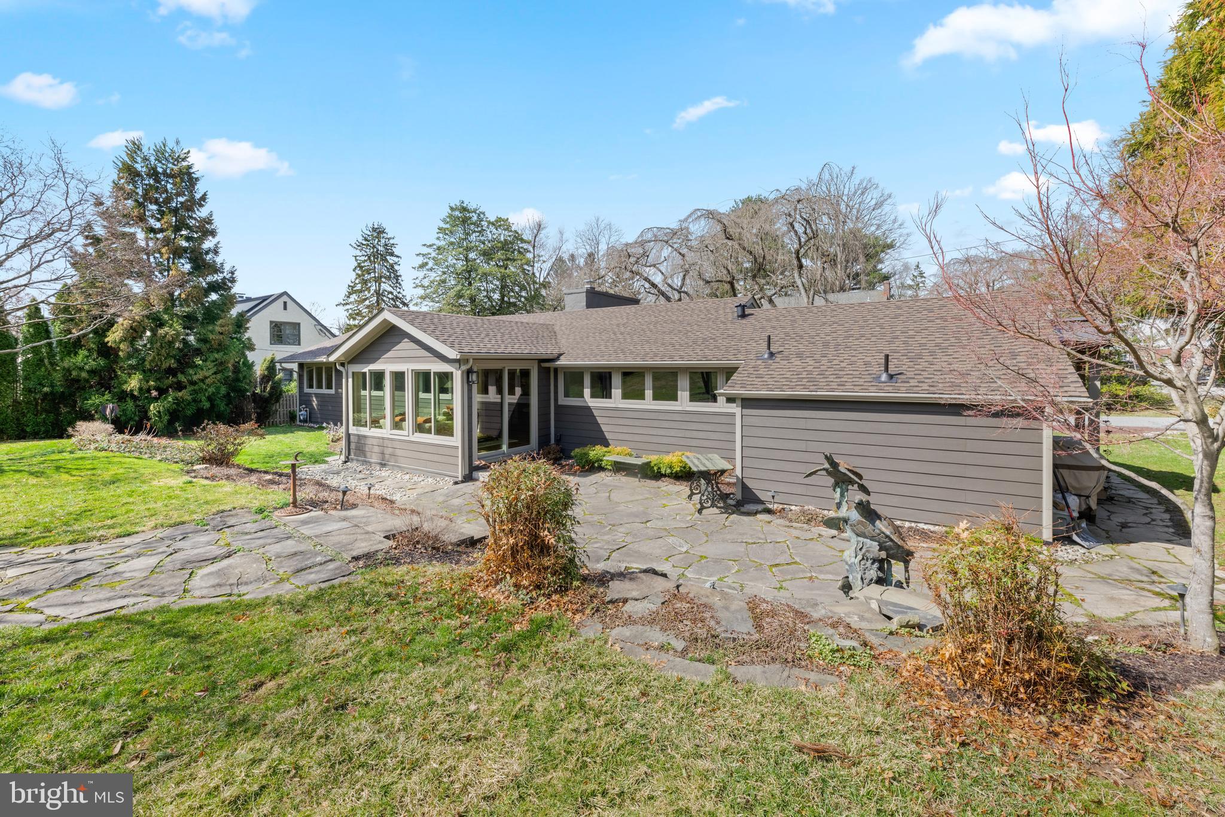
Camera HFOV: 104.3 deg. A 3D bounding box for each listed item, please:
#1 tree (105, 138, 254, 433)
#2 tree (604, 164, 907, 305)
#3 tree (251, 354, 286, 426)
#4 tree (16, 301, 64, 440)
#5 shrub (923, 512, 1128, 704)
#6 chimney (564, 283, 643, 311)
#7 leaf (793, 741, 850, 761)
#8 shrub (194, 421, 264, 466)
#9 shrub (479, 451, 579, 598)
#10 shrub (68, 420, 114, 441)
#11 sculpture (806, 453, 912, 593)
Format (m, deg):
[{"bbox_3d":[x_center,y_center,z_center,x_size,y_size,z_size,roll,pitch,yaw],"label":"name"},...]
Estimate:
[{"bbox_3d":[-16.800,-4.900,18.600,5.000,11.000,5.000,-4,6,-42],"label":"tree"},{"bbox_3d":[7.600,-6.300,26.000,15.000,13.200,12.500,1,4,16],"label":"tree"},{"bbox_3d":[-13.200,-0.720,18.300,1.300,2.750,1.200,-4,5,-37],"label":"tree"},{"bbox_3d":[-19.100,-1.240,15.900,1.400,4.500,1.400,3,6,41],"label":"tree"},{"bbox_3d":[3.050,1.400,3.660,1.300,1.200,1.050,1,5,18],"label":"shrub"},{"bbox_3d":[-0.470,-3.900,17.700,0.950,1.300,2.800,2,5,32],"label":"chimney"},{"bbox_3d":[1.210,1.985,2.760,0.330,0.050,0.120,1,4,16],"label":"leaf"},{"bbox_3d":[-9.300,0.840,11.600,1.600,1.030,1.350,-4,5,-37],"label":"shrub"},{"bbox_3d":[-0.930,1.170,5.300,1.050,1.360,1.000,0,4,0],"label":"shrub"},{"bbox_3d":[-16.600,0.690,15.200,1.150,0.700,1.350,4,6,45],"label":"shrub"},{"bbox_3d":[2.690,1.200,5.220,1.100,1.400,0.750,3,5,37],"label":"sculpture"}]

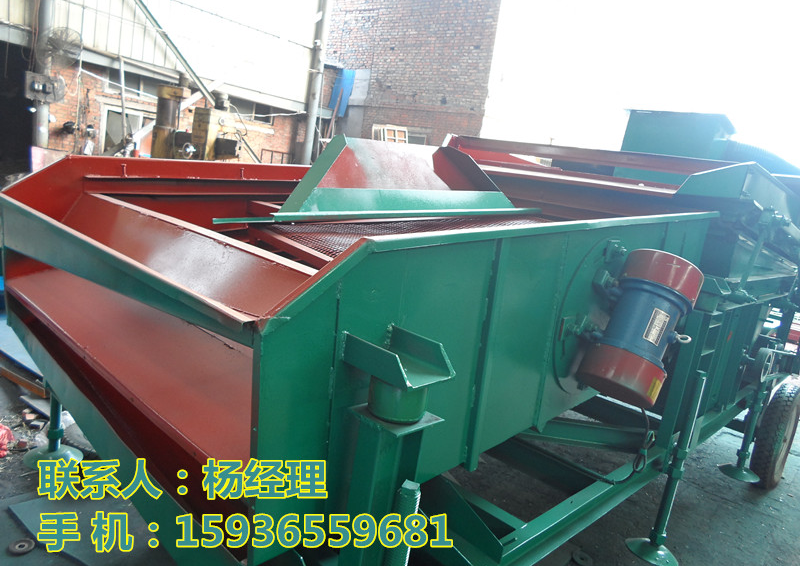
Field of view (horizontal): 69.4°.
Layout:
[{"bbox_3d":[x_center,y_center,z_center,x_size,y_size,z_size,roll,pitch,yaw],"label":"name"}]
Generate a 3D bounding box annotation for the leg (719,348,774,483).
[{"bbox_3d":[2.425,0.867,3.934,0.265,0.940,0.265,-2,15,-45],"label":"leg"}]

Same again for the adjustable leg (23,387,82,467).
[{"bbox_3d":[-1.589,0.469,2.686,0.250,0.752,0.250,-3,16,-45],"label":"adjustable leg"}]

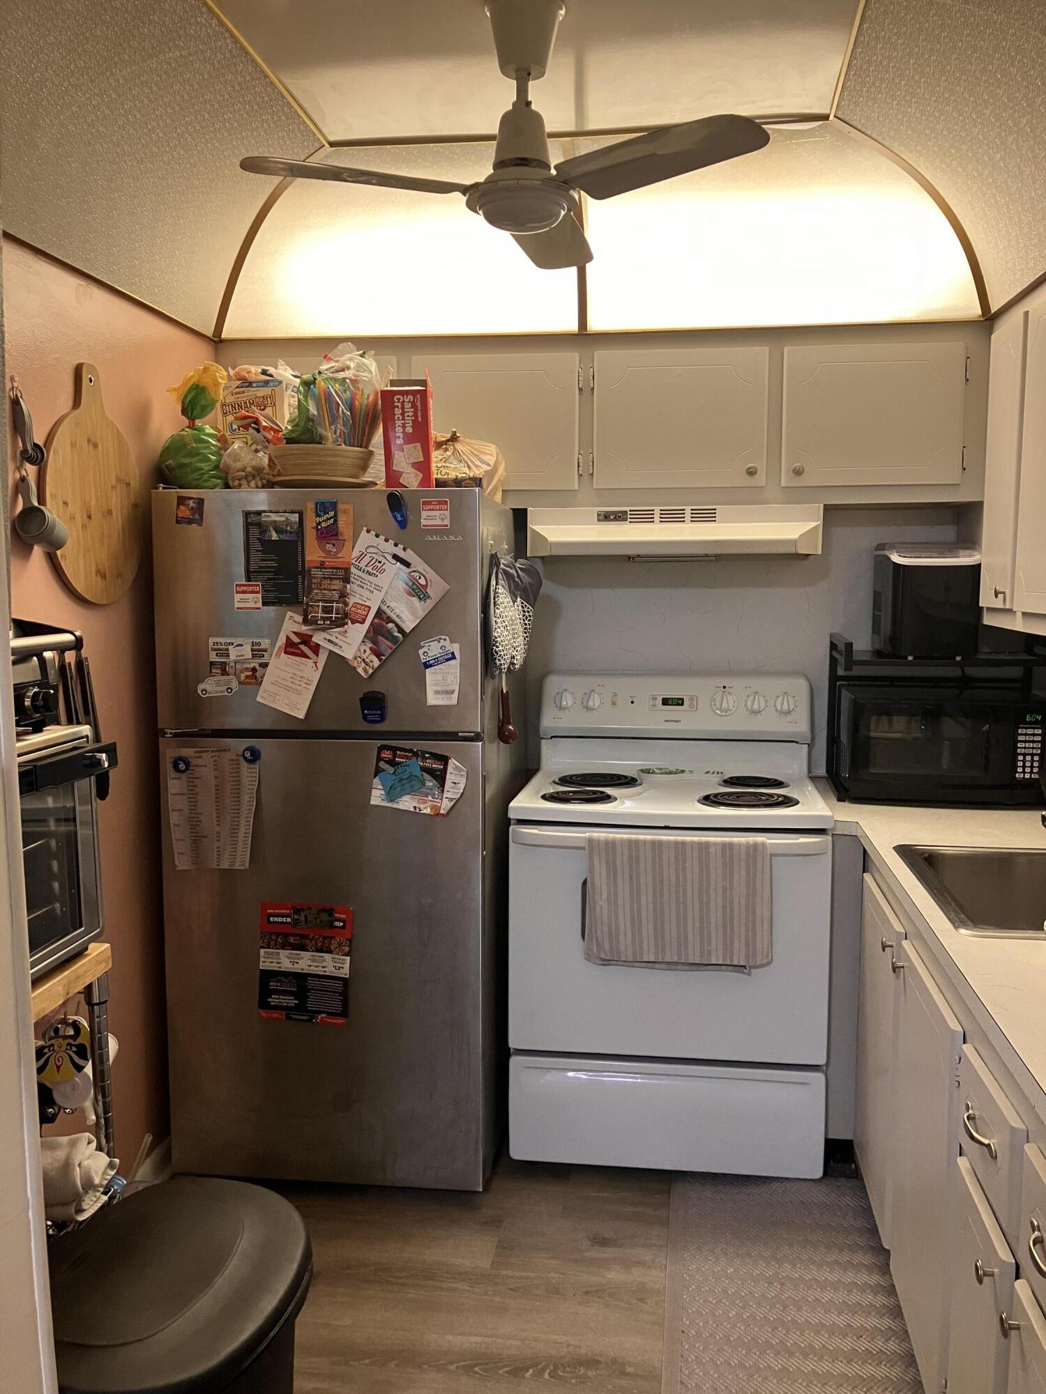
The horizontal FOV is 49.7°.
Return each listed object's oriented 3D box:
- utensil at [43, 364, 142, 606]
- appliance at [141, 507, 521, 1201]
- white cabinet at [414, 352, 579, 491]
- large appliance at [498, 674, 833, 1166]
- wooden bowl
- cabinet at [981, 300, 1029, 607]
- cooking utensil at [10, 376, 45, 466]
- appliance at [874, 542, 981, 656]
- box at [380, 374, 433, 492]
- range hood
[{"bbox_3d":[-0.896,-0.441,2.353,0.022,0.490,0.390,1,6,7],"label":"utensil"},{"bbox_3d":[-0.433,0.324,2.950,0.745,1.664,0.740,1,6,5],"label":"appliance"},{"bbox_3d":[-0.053,-0.730,3.083,0.435,0.355,0.300,1,6,7],"label":"white cabinet"},{"bbox_3d":[0.379,0.559,2.980,0.762,1.192,0.675,1,6,7],"label":"large appliance"},{"bbox_3d":[-0.477,-0.553,2.695,0.240,0.088,0.240,0,6,0],"label":"wooden bowl"},{"bbox_3d":[1.247,-0.526,2.567,0.300,0.645,0.275,1,6,7],"label":"cabinet"},{"bbox_3d":[-0.906,-0.505,2.066,0.040,0.160,0.055,1,6,7],"label":"cooking utensil"},{"bbox_3d":[1.036,-0.250,2.912,0.210,0.282,0.285,1,6,7],"label":"appliance"},{"bbox_3d":[-0.272,-0.604,2.638,0.106,0.250,0.105,1,6,5],"label":"box"},{"bbox_3d":[0.398,-0.438,2.995,0.762,0.132,0.440,1,6,7],"label":"range hood"}]

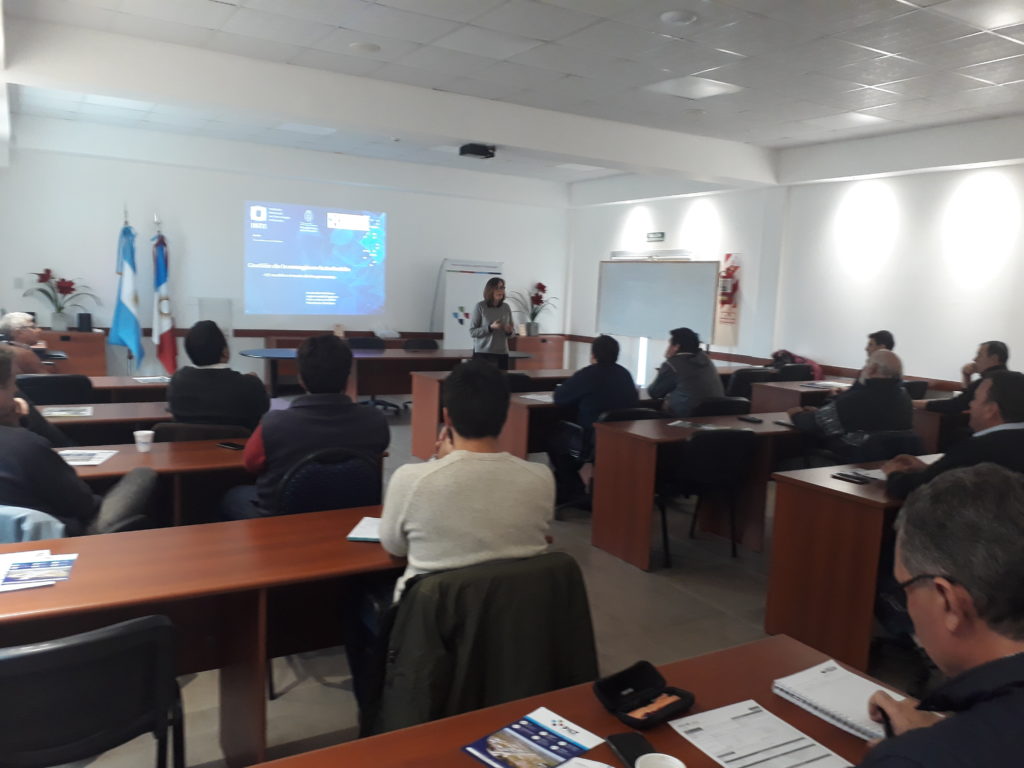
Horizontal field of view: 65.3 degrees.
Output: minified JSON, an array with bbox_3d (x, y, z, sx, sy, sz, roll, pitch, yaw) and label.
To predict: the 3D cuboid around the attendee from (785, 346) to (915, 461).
[{"bbox_3d":[2.105,0.387,5.178,0.620,1.290,0.850,-2,9,-30],"label":"attendee"}]

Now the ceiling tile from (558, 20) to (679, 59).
[{"bbox_3d":[0.667,-2.212,5.126,0.610,0.020,0.610,-2,9,-31],"label":"ceiling tile"}]

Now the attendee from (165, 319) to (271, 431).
[{"bbox_3d":[-1.608,0.301,4.248,0.540,1.300,0.700,-1,8,-26],"label":"attendee"}]

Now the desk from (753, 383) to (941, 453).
[{"bbox_3d":[3.045,0.371,7.513,1.740,0.735,0.560,-2,8,-31],"label":"desk"}]

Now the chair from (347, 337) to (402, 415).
[{"bbox_3d":[-1.553,-0.101,9.185,0.600,0.830,0.620,-2,8,-31],"label":"chair"}]

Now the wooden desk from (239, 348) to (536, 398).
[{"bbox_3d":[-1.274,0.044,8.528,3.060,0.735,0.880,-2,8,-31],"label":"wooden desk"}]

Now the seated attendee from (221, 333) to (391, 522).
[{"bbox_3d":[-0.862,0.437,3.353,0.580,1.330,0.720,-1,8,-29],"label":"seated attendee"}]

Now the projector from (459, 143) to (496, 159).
[{"bbox_3d":[-0.323,-2.083,7.160,0.290,0.100,0.230,-2,9,-31],"label":"projector"}]

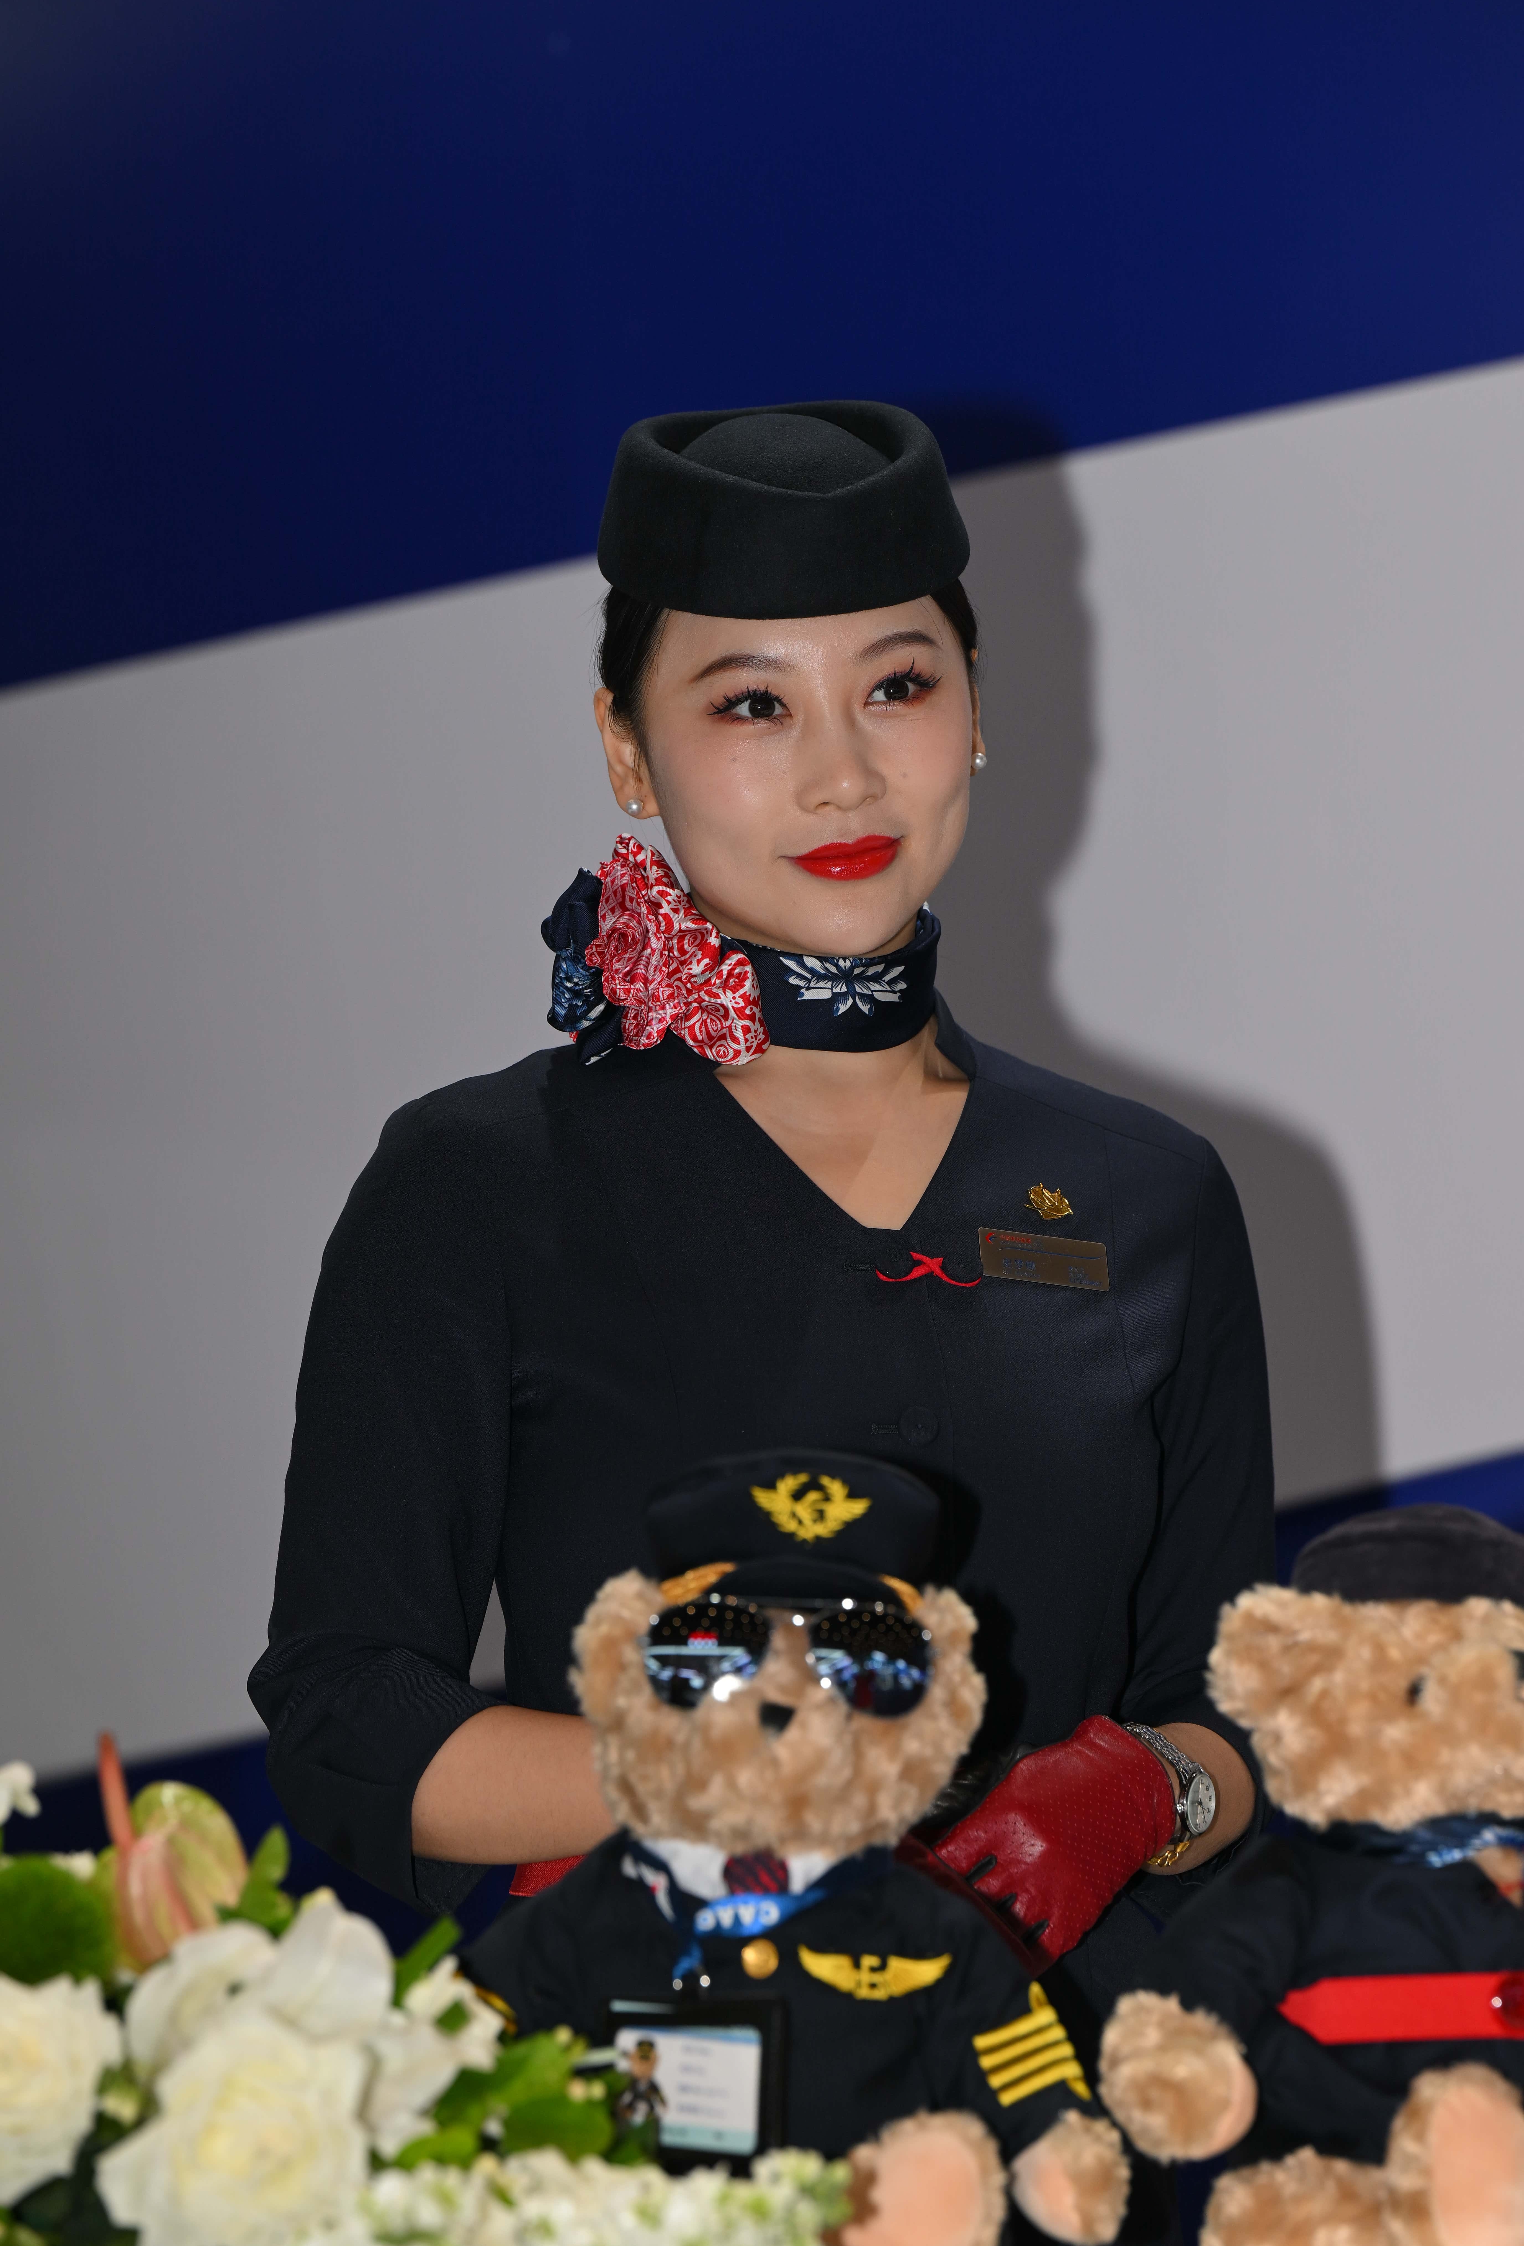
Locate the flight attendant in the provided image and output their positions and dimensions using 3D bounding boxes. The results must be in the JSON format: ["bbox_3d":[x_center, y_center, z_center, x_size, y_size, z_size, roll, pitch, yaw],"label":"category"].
[{"bbox_3d":[0.010,0.560,4.380,0.460,1.740,0.350,-1,3,-24],"label":"flight attendant"}]

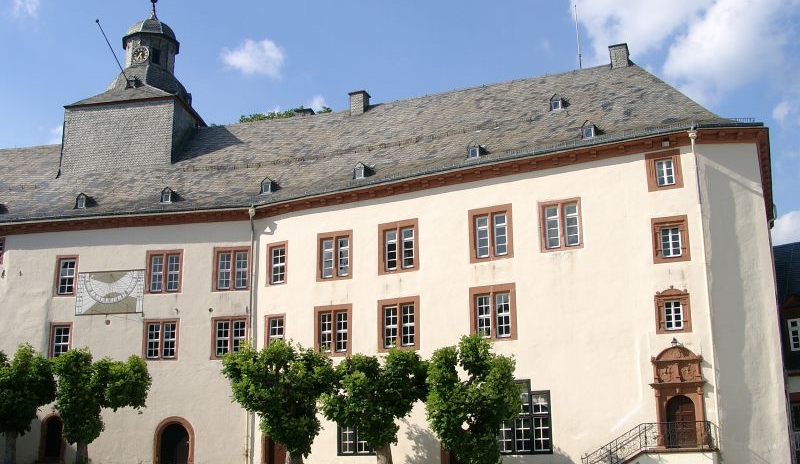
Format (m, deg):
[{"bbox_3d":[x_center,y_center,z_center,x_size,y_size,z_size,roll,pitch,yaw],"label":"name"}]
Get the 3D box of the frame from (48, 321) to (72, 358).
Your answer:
[{"bbox_3d":[-18.003,5.896,41.861,1.352,2.104,0.250,-3,-12,13],"label":"frame"}]

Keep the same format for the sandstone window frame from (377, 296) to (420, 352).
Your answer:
[{"bbox_3d":[0.007,4.061,34.220,2.012,2.274,0.250,-9,-17,27],"label":"sandstone window frame"}]

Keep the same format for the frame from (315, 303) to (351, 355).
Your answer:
[{"bbox_3d":[-2.996,4.557,35.734,2.042,2.343,0.250,-9,-17,27],"label":"frame"}]

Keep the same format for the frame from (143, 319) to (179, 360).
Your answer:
[{"bbox_3d":[-11.666,5.259,38.342,1.771,2.004,0.250,-3,-16,8],"label":"frame"}]

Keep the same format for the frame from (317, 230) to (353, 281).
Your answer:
[{"bbox_3d":[-2.992,1.149,36.645,1.930,2.273,0.250,-9,-17,27],"label":"frame"}]

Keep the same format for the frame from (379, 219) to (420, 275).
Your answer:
[{"bbox_3d":[-0.035,0.664,33.828,1.992,2.286,0.250,-8,-17,28],"label":"frame"}]

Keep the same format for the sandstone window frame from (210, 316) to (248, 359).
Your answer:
[{"bbox_3d":[-8.567,5.373,39.659,1.992,2.122,0.250,-3,-12,13],"label":"sandstone window frame"}]

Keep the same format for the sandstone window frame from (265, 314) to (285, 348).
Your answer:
[{"bbox_3d":[-5.685,4.799,35.957,1.221,2.004,0.250,-8,-17,28],"label":"sandstone window frame"}]

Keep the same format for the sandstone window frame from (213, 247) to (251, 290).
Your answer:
[{"bbox_3d":[-8.032,1.775,37.554,1.888,2.167,0.250,-3,-15,9],"label":"sandstone window frame"}]

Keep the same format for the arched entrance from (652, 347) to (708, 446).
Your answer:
[{"bbox_3d":[9.578,5.648,26.939,1.845,3.353,0.600,-8,-17,28],"label":"arched entrance"}]

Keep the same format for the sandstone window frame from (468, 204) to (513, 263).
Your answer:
[{"bbox_3d":[3.720,0.084,31.860,1.913,2.246,0.250,-8,-17,28],"label":"sandstone window frame"}]

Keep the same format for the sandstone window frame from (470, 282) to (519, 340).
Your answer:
[{"bbox_3d":[3.700,3.208,31.074,1.991,2.235,0.250,-8,-17,28],"label":"sandstone window frame"}]

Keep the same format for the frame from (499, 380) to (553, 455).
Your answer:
[{"bbox_3d":[4.820,7.236,30.713,2.279,2.831,0.220,-9,-17,27],"label":"frame"}]

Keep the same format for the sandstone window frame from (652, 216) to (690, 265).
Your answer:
[{"bbox_3d":[9.797,0.279,28.385,1.270,1.699,0.250,-8,-17,28],"label":"sandstone window frame"}]

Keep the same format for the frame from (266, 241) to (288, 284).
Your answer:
[{"bbox_3d":[-6.088,1.643,39.391,1.403,2.220,0.250,-8,-14,33],"label":"frame"}]

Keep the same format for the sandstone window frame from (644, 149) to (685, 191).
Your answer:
[{"bbox_3d":[9.850,-2.246,29.211,1.242,1.460,0.250,-7,-13,27],"label":"sandstone window frame"}]

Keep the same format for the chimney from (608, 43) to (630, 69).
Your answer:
[{"bbox_3d":[10.520,-8.193,37.406,0.807,1.165,0.800,-8,-17,28],"label":"chimney"}]

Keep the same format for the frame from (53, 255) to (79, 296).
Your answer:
[{"bbox_3d":[-16.510,2.196,38.964,1.274,2.068,0.250,-3,-15,9],"label":"frame"}]

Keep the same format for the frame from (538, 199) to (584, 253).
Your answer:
[{"bbox_3d":[6.267,-0.253,30.510,1.713,2.027,0.250,-8,-17,28],"label":"frame"}]

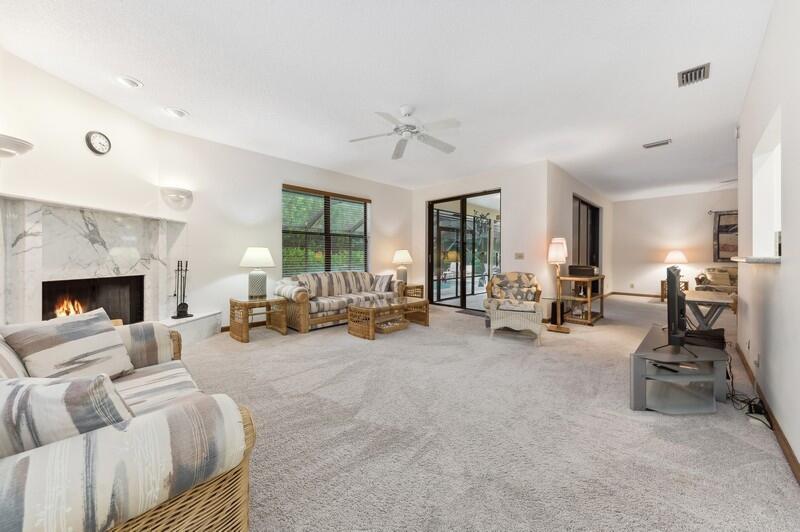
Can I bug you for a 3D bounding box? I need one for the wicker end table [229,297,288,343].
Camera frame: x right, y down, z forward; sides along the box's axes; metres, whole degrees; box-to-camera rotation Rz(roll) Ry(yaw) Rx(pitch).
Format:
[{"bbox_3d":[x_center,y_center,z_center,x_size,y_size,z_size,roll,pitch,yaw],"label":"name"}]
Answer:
[{"bbox_3d":[-2.018,0.729,3.817,0.640,0.500,0.620,-2,2,-42],"label":"wicker end table"}]

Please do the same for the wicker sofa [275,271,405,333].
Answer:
[{"bbox_3d":[-0.970,0.526,4.705,2.100,0.830,0.930,-1,2,-42],"label":"wicker sofa"}]

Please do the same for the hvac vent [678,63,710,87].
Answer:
[{"bbox_3d":[2.699,-1.737,2.446,0.295,0.020,0.195,-1,2,-42],"label":"hvac vent"}]

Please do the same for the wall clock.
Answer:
[{"bbox_3d":[-3.161,-1.291,2.796,0.040,0.222,0.222,0,1,4],"label":"wall clock"}]

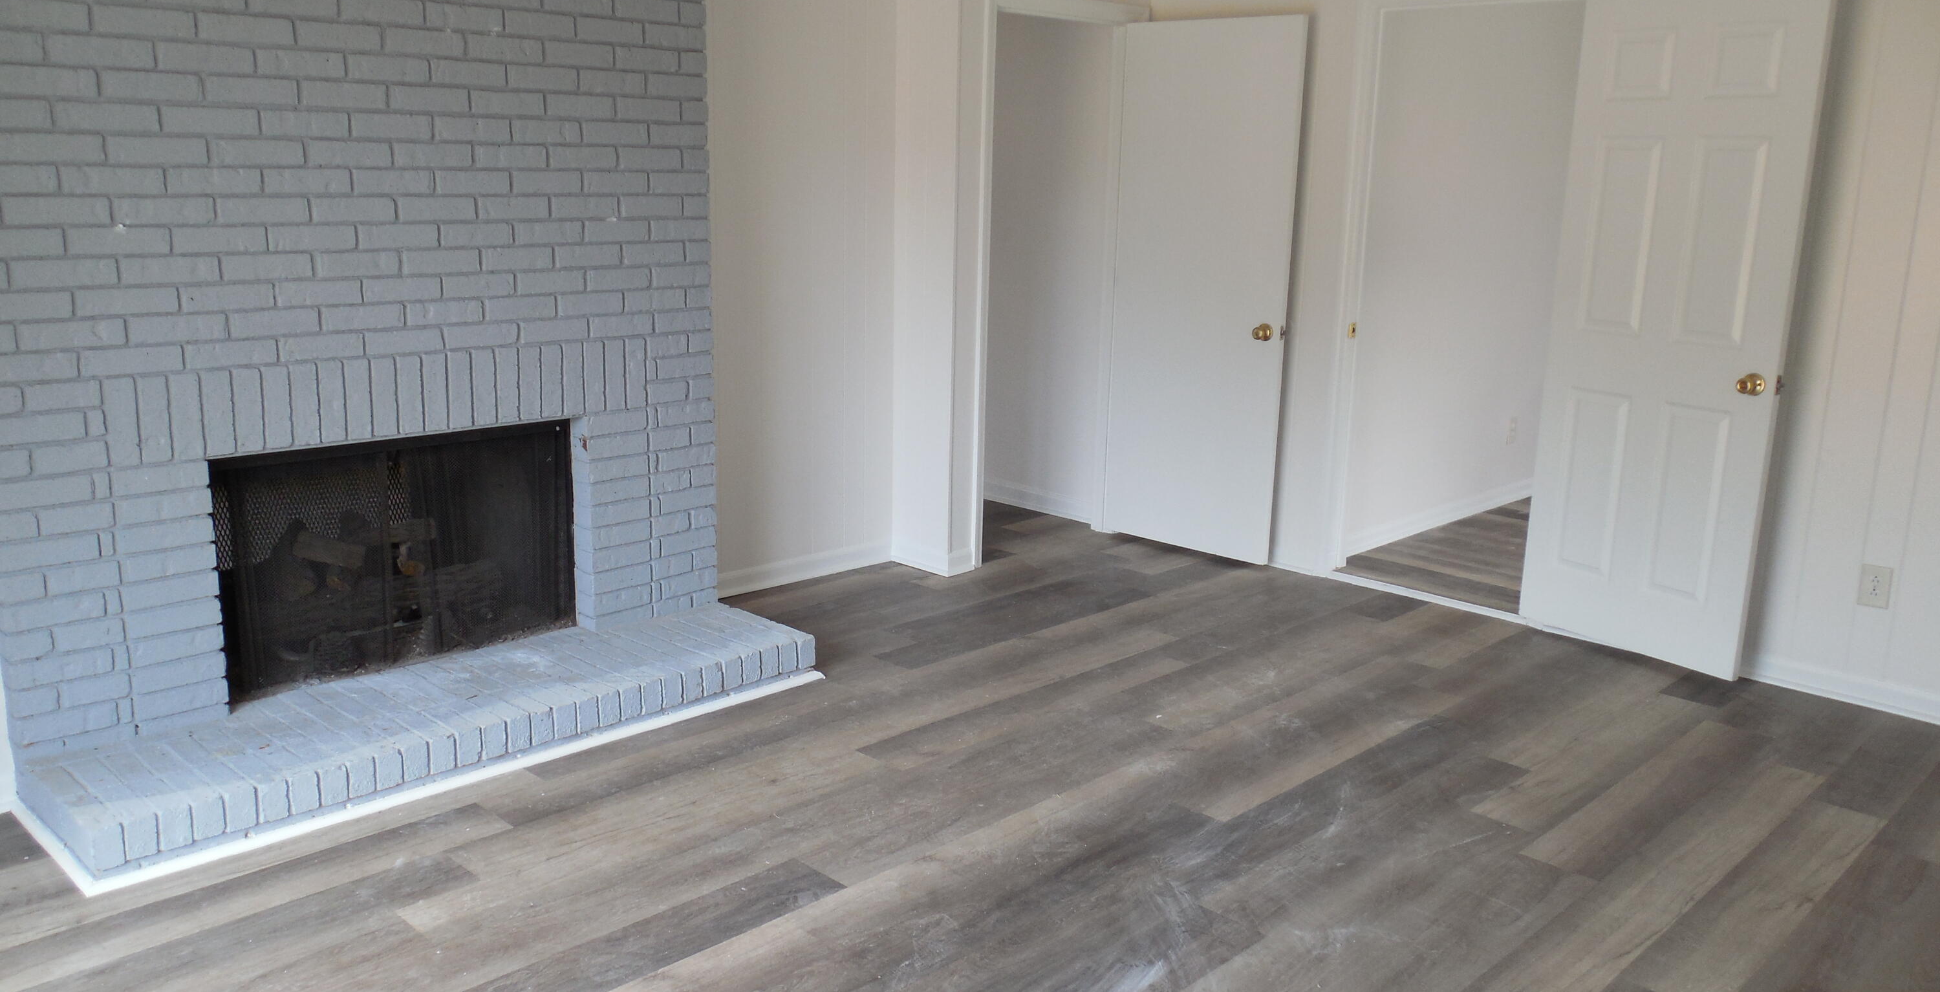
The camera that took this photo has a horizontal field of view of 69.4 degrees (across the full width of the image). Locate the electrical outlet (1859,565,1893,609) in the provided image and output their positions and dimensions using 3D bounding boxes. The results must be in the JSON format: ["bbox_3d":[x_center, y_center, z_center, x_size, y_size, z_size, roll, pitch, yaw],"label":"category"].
[{"bbox_3d":[2.607,0.263,4.042,0.076,0.117,0.008,14,18,43],"label":"electrical outlet"}]

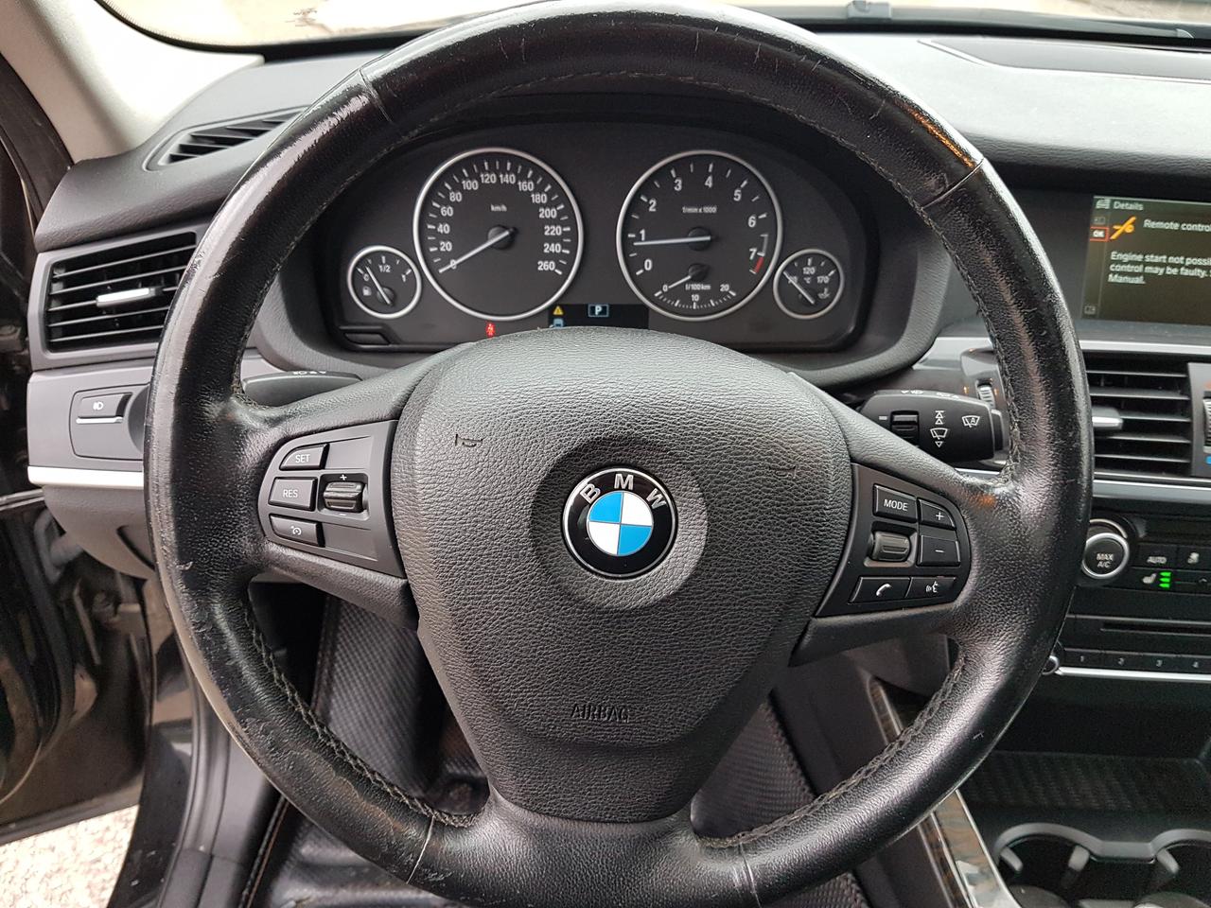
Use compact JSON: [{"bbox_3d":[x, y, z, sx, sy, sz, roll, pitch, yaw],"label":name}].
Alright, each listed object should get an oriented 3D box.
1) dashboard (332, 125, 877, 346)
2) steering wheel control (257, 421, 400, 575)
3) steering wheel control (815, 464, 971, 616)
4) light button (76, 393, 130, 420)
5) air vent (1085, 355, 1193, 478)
[{"bbox_3d":[-0.005,-0.142,0.615,0.354,0.144,0.060,0,6,-3],"label":"dashboard"},{"bbox_3d":[-0.109,0.015,0.376,0.060,0.064,0.020,4,6,-2],"label":"steering wheel control"},{"bbox_3d":[0.120,0.037,0.384,0.061,0.065,0.020,4,6,-2],"label":"steering wheel control"},{"bbox_3d":[-0.339,-0.033,0.621,0.039,0.019,0.012,0,3,5],"label":"light button"},{"bbox_3d":[0.310,-0.025,0.587,0.122,0.078,0.030,2,3,2],"label":"air vent"}]

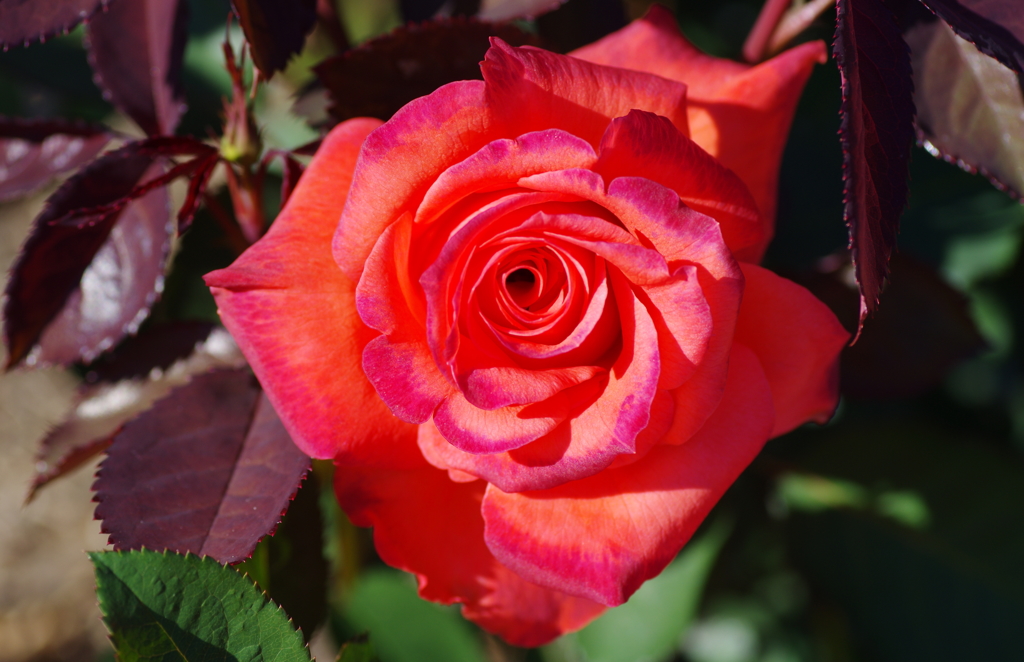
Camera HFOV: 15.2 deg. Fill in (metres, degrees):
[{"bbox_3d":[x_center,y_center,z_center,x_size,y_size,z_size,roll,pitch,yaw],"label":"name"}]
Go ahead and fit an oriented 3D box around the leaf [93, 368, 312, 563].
[{"bbox_3d":[-0.054,0.025,0.662,0.035,0.009,0.046,13,68,6],"label":"leaf"}]

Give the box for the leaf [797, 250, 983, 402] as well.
[{"bbox_3d":[0.071,-0.001,0.725,0.040,0.008,0.028,6,66,0],"label":"leaf"}]

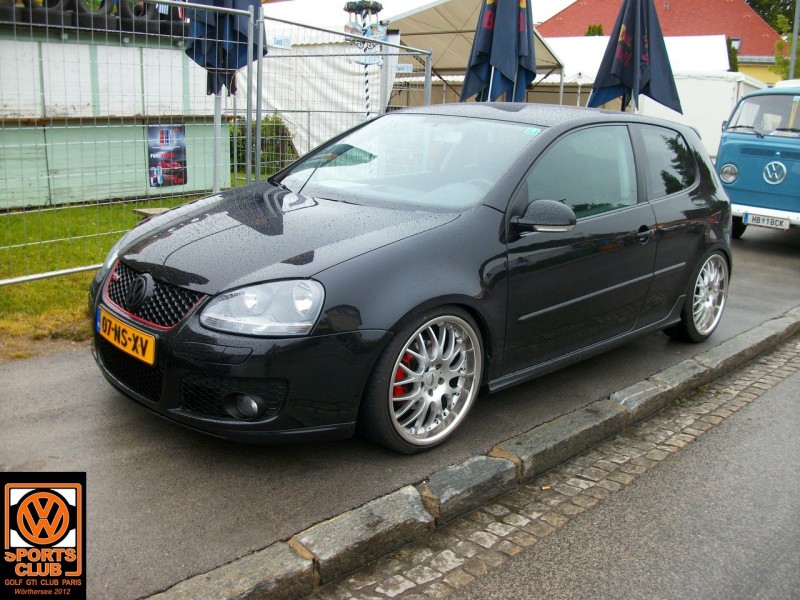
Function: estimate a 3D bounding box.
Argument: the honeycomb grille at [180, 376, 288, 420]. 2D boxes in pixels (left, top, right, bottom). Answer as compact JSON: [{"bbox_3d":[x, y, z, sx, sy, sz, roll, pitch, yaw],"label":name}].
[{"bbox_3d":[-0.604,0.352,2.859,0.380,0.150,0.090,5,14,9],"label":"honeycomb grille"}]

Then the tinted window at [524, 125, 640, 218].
[{"bbox_3d":[0.894,-0.631,3.868,1.100,0.480,0.050,-11,-2,-44],"label":"tinted window"}]

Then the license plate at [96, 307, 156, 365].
[{"bbox_3d":[-1.077,0.138,3.098,0.520,0.110,0.020,15,16,43],"label":"license plate"}]

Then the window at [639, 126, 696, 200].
[{"bbox_3d":[1.561,-0.798,4.546,0.050,0.405,0.670,-14,-1,42],"label":"window"}]

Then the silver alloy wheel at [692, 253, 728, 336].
[{"bbox_3d":[1.891,-0.047,5.009,0.520,0.520,0.210,-11,19,-44],"label":"silver alloy wheel"}]

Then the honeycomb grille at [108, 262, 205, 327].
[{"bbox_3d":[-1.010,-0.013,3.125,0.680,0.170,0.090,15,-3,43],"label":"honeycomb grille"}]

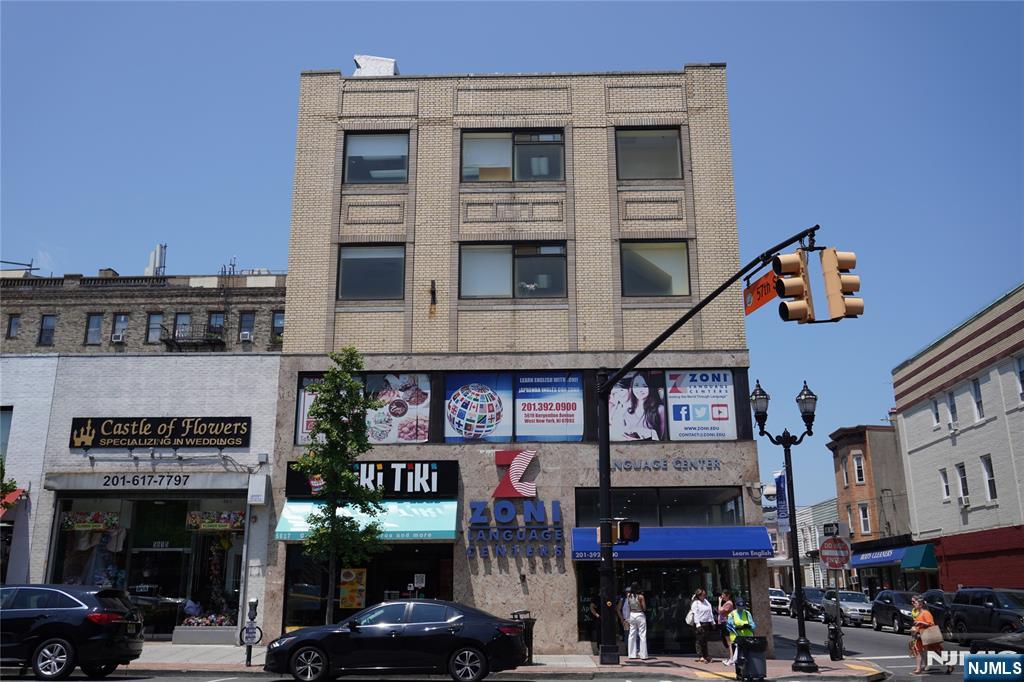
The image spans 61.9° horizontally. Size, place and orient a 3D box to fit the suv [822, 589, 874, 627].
[{"bbox_3d":[16.676,13.113,42.040,1.860,1.660,4.550,-1,-16,4],"label":"suv"}]

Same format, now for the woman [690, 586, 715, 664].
[{"bbox_3d":[4.151,6.203,18.620,0.520,1.520,0.380,13,-21,-38],"label":"woman"}]

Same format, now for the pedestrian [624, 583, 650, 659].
[{"bbox_3d":[2.915,6.464,19.735,0.485,1.688,0.360,4,-15,-16],"label":"pedestrian"}]

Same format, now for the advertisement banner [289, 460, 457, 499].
[{"bbox_3d":[-3.409,3.424,20.941,4.244,0.931,0.200,0,-14,1],"label":"advertisement banner"}]

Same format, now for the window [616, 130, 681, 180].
[{"bbox_3d":[3.692,-5.052,23.069,1.740,1.540,0.140,-1,-16,1],"label":"window"}]

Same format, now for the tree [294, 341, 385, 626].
[{"bbox_3d":[-3.595,3.339,17.768,2.045,6.549,2.000,0,-14,1],"label":"tree"}]

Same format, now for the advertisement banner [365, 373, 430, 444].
[{"bbox_3d":[-2.892,1.706,21.583,1.697,1.814,0.060,0,-14,1],"label":"advertisement banner"}]

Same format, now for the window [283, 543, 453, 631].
[{"bbox_3d":[-3.342,5.826,19.866,3.930,2.120,0.120,-1,-16,1],"label":"window"}]

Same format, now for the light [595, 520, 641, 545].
[{"bbox_3d":[2.241,4.055,18.035,0.880,0.470,0.420,-1,-16,1],"label":"light"}]

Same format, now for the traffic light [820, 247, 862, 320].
[{"bbox_3d":[4.797,-0.821,12.400,0.410,1.060,0.360,-2,-16,4],"label":"traffic light"}]

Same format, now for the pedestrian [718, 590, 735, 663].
[{"bbox_3d":[4.873,6.465,19.297,0.384,1.555,0.440,2,-14,-9],"label":"pedestrian"}]

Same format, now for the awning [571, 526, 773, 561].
[{"bbox_3d":[3.811,4.795,20.256,4.741,0.759,0.680,0,-14,1],"label":"awning"}]

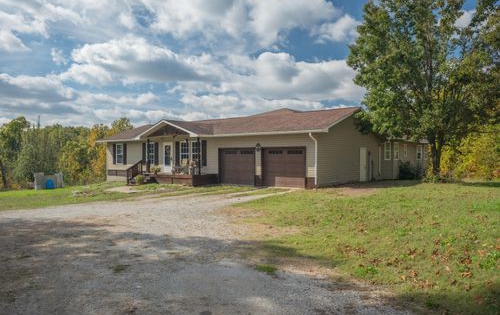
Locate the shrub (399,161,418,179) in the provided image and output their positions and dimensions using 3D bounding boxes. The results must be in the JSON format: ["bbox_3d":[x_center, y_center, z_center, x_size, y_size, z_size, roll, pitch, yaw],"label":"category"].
[{"bbox_3d":[11.701,0.973,26.600,1.350,1.320,1.350,0,0,36],"label":"shrub"}]

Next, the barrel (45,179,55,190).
[{"bbox_3d":[-12.355,1.668,22.300,0.580,0.620,0.580,0,0,0],"label":"barrel"}]

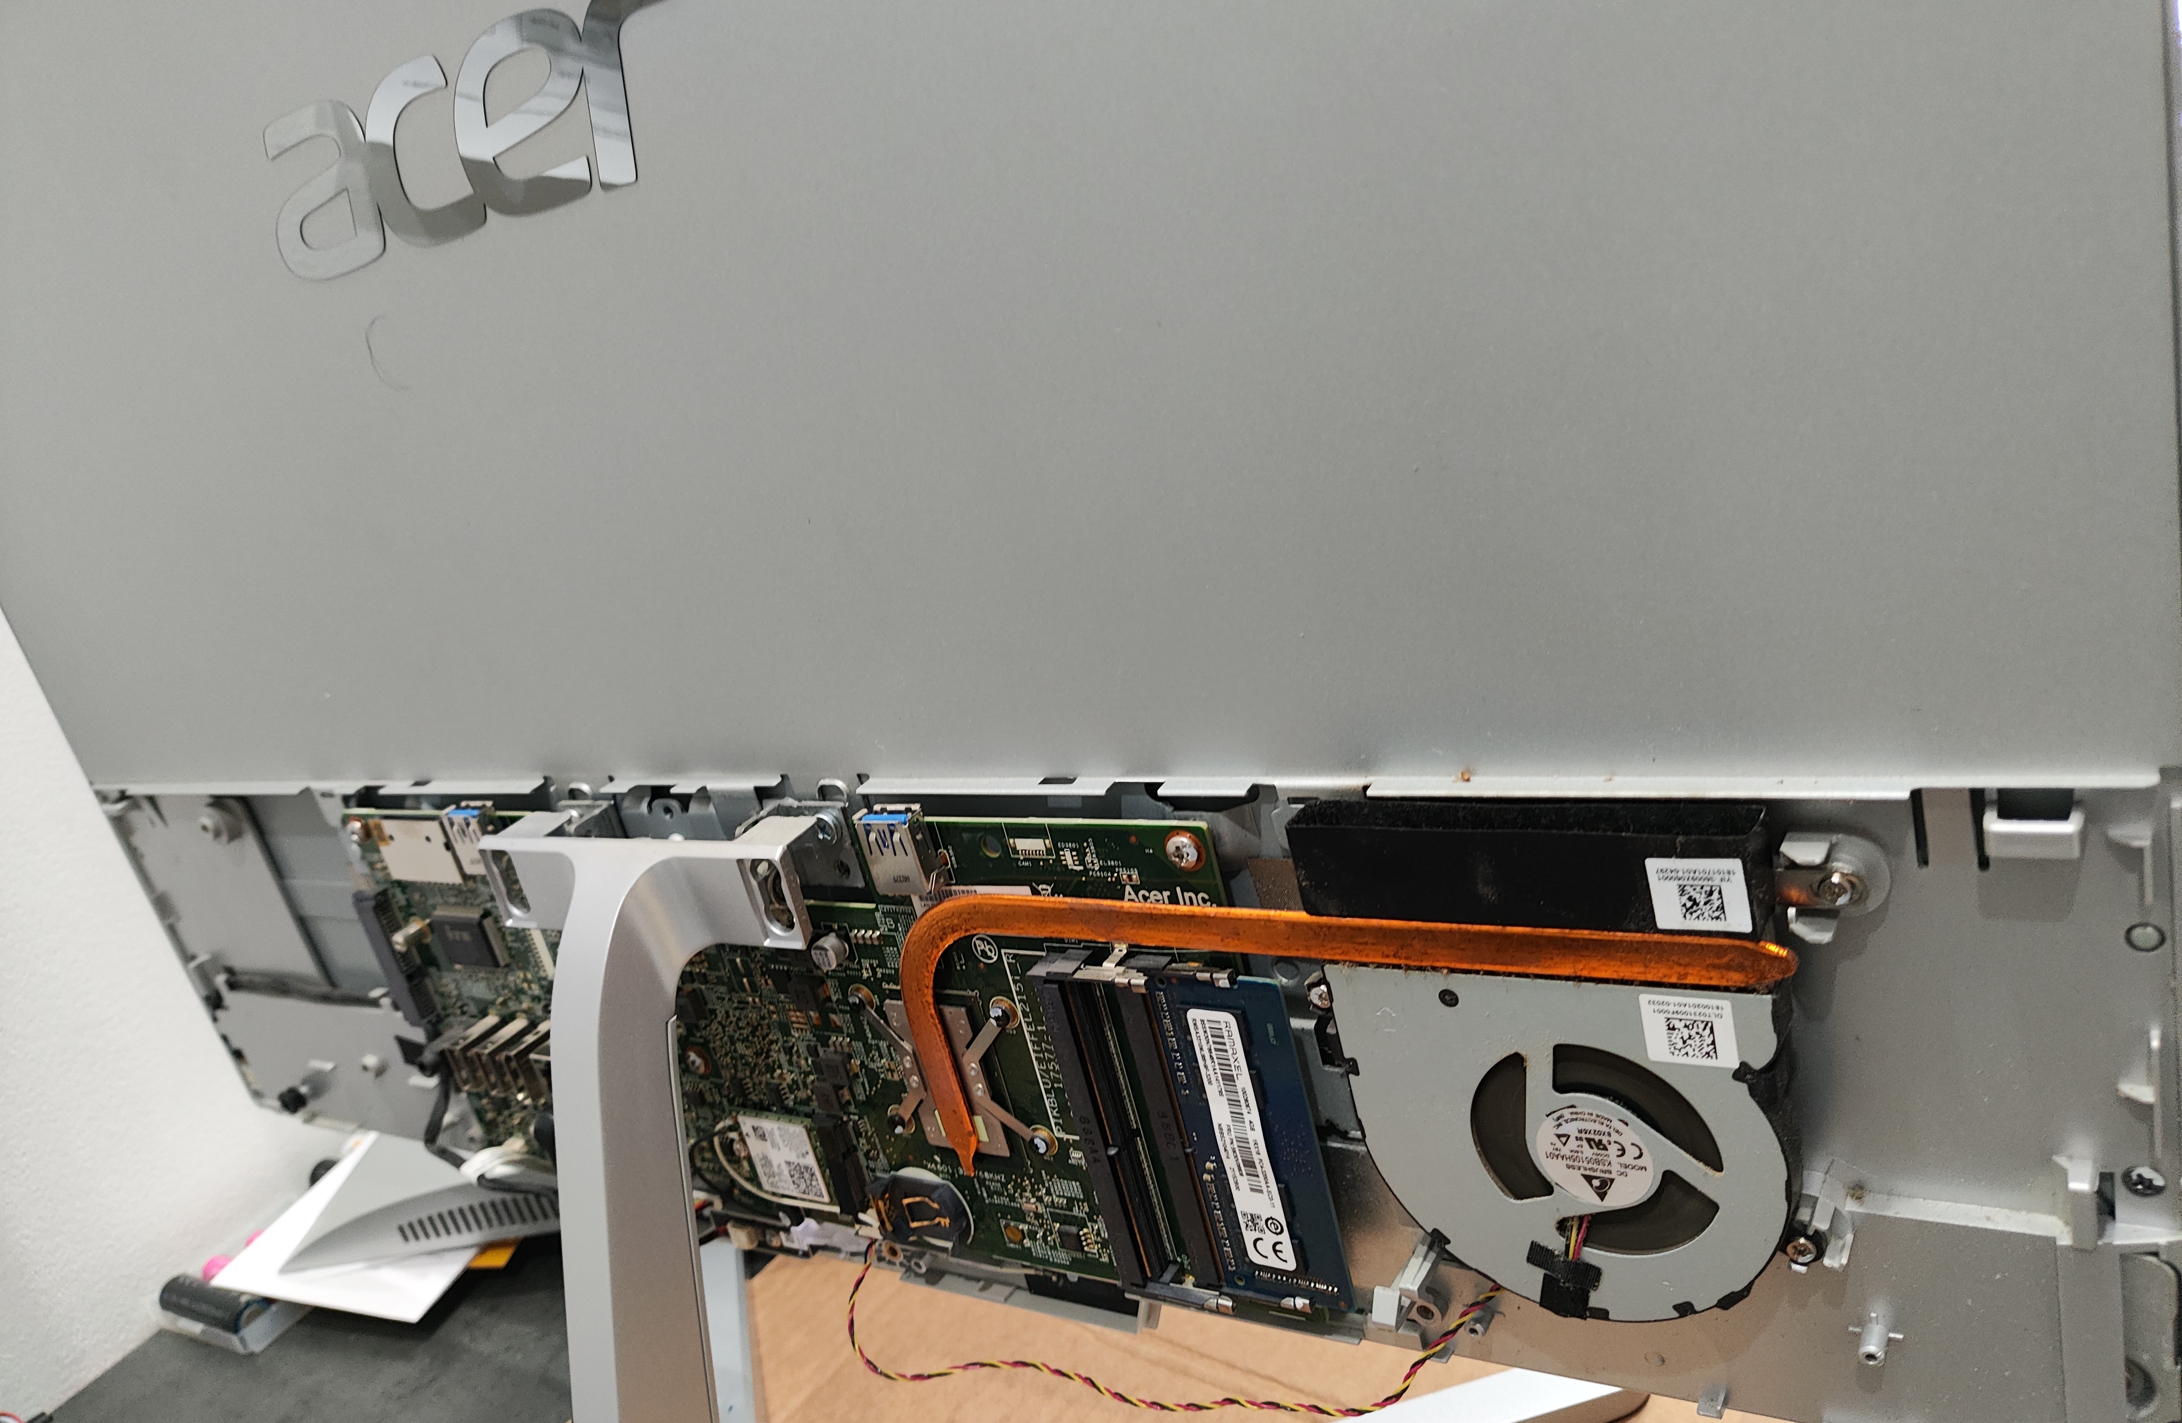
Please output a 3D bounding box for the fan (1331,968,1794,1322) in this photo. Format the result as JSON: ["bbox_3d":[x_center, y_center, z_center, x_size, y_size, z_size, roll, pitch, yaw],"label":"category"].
[{"bbox_3d":[0.076,0.068,0.241,0.069,0.065,0.011,-2,23,34],"label":"fan"}]

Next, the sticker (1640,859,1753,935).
[{"bbox_3d":[0.083,0.025,0.207,0.012,0.011,0.001,-2,23,34],"label":"sticker"}]

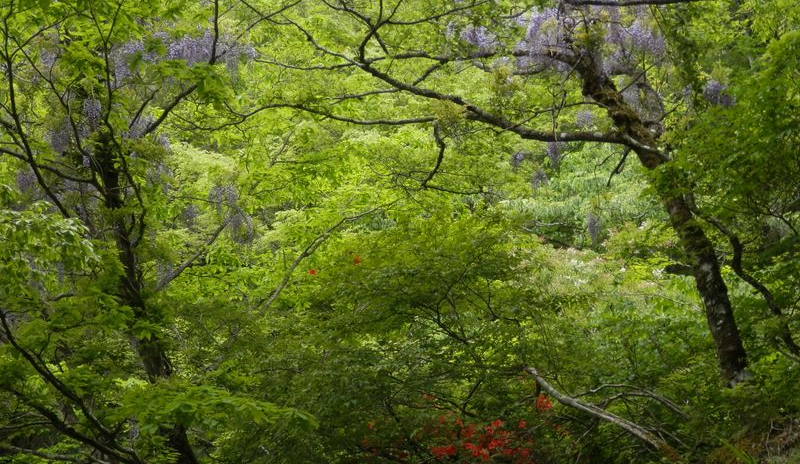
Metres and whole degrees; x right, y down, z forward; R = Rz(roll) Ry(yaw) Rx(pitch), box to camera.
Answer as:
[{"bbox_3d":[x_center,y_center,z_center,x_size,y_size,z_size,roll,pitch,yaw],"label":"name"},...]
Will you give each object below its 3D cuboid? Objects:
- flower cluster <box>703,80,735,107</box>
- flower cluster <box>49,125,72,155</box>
[{"bbox_3d":[3.445,-1.498,13.500,0.346,0.281,0.312,0,-4,0],"label":"flower cluster"},{"bbox_3d":[-3.410,-0.926,12.500,0.220,0.300,0.198,0,-4,0],"label":"flower cluster"}]

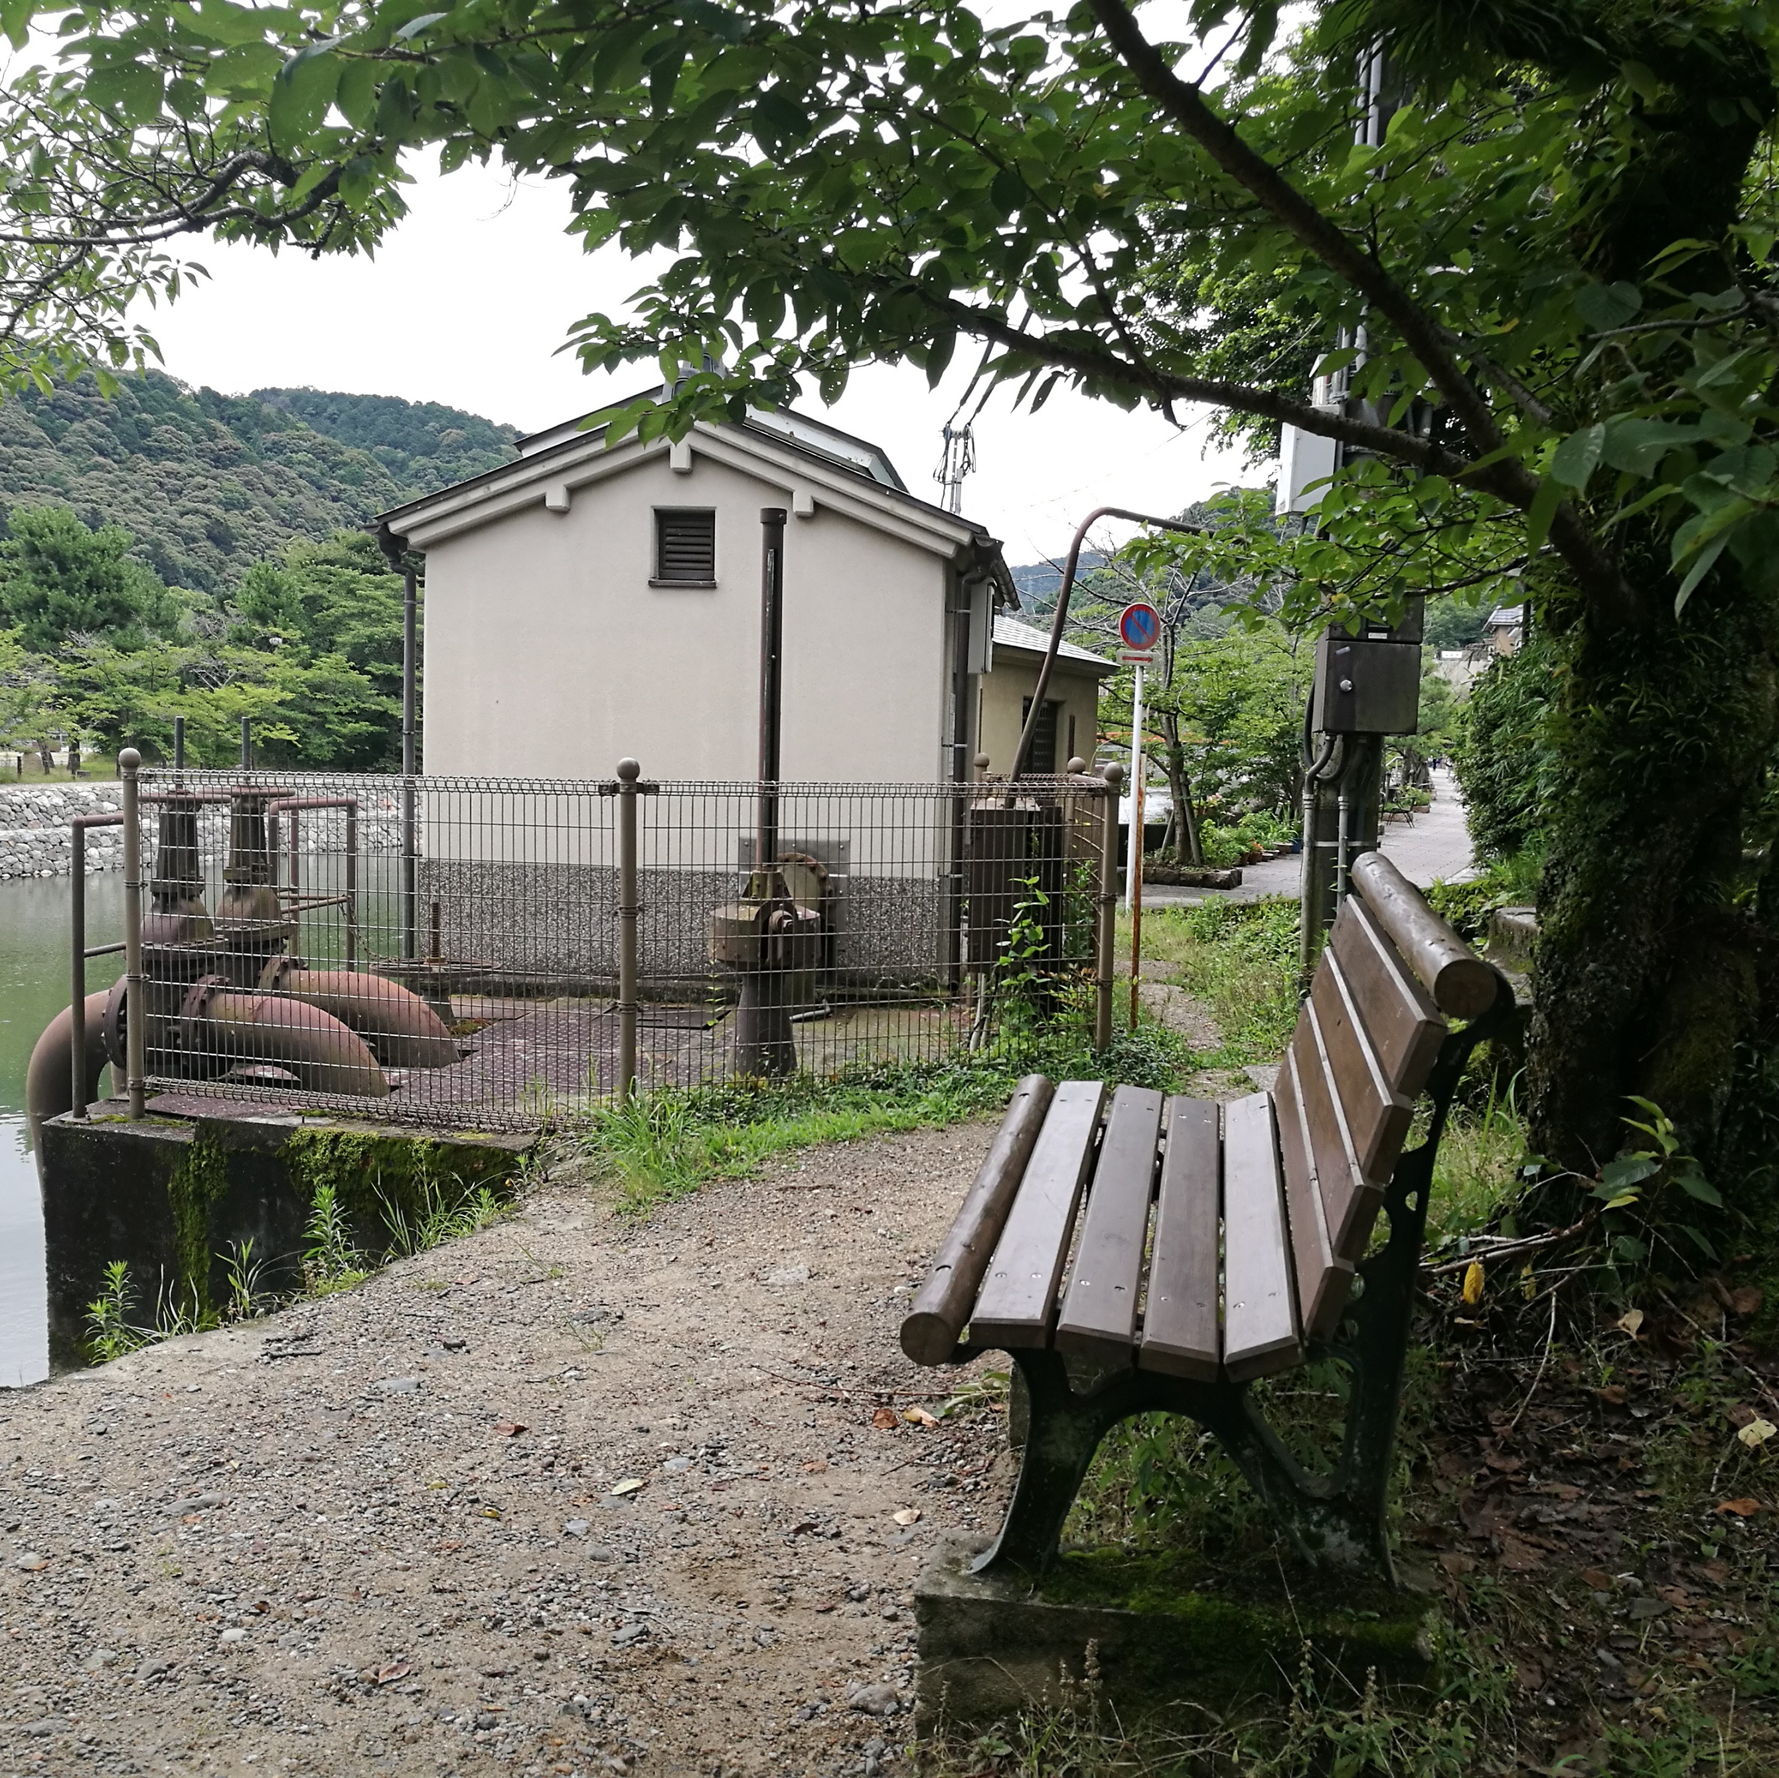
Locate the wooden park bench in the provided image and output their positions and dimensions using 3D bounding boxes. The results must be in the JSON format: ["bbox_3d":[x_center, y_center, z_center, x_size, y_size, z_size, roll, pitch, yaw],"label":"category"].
[{"bbox_3d":[0.515,0.445,3.037,0.742,0.901,1.533,2,6,10],"label":"wooden park bench"}]

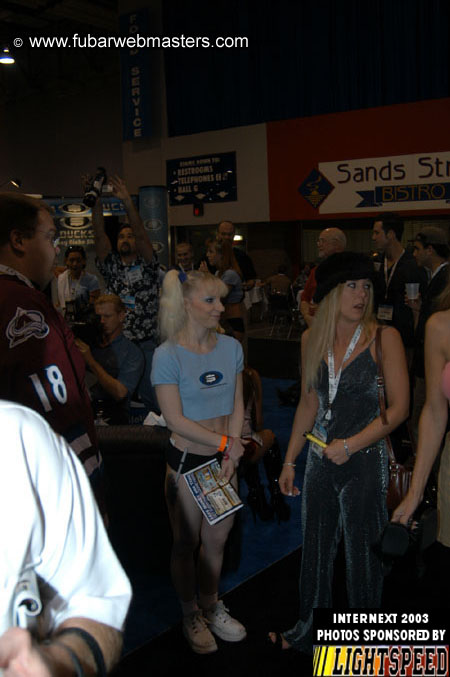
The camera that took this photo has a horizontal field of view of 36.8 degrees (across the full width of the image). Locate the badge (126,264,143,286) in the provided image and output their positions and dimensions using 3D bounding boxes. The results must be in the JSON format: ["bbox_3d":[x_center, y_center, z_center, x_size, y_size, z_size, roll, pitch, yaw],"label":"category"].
[{"bbox_3d":[-0.671,-0.487,5.070,0.097,0.107,0.012,-10,3,-6],"label":"badge"}]

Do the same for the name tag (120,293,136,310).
[{"bbox_3d":[-0.722,-0.273,5.050,0.112,0.105,0.012,-3,12,-5],"label":"name tag"}]

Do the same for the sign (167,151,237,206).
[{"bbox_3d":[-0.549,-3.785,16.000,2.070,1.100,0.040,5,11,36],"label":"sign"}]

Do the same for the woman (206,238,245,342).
[{"bbox_3d":[0.024,-0.049,6.129,0.400,1.680,0.440,-2,9,-3],"label":"woman"}]

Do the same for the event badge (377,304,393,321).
[{"bbox_3d":[1.095,-0.179,4.650,0.105,0.108,0.012,1,9,18],"label":"event badge"}]

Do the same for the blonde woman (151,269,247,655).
[{"bbox_3d":[-0.103,0.511,2.832,0.420,1.610,0.330,-6,10,-27],"label":"blonde woman"}]

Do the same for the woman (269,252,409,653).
[{"bbox_3d":[0.474,0.483,2.760,0.530,1.650,0.400,3,10,30],"label":"woman"}]

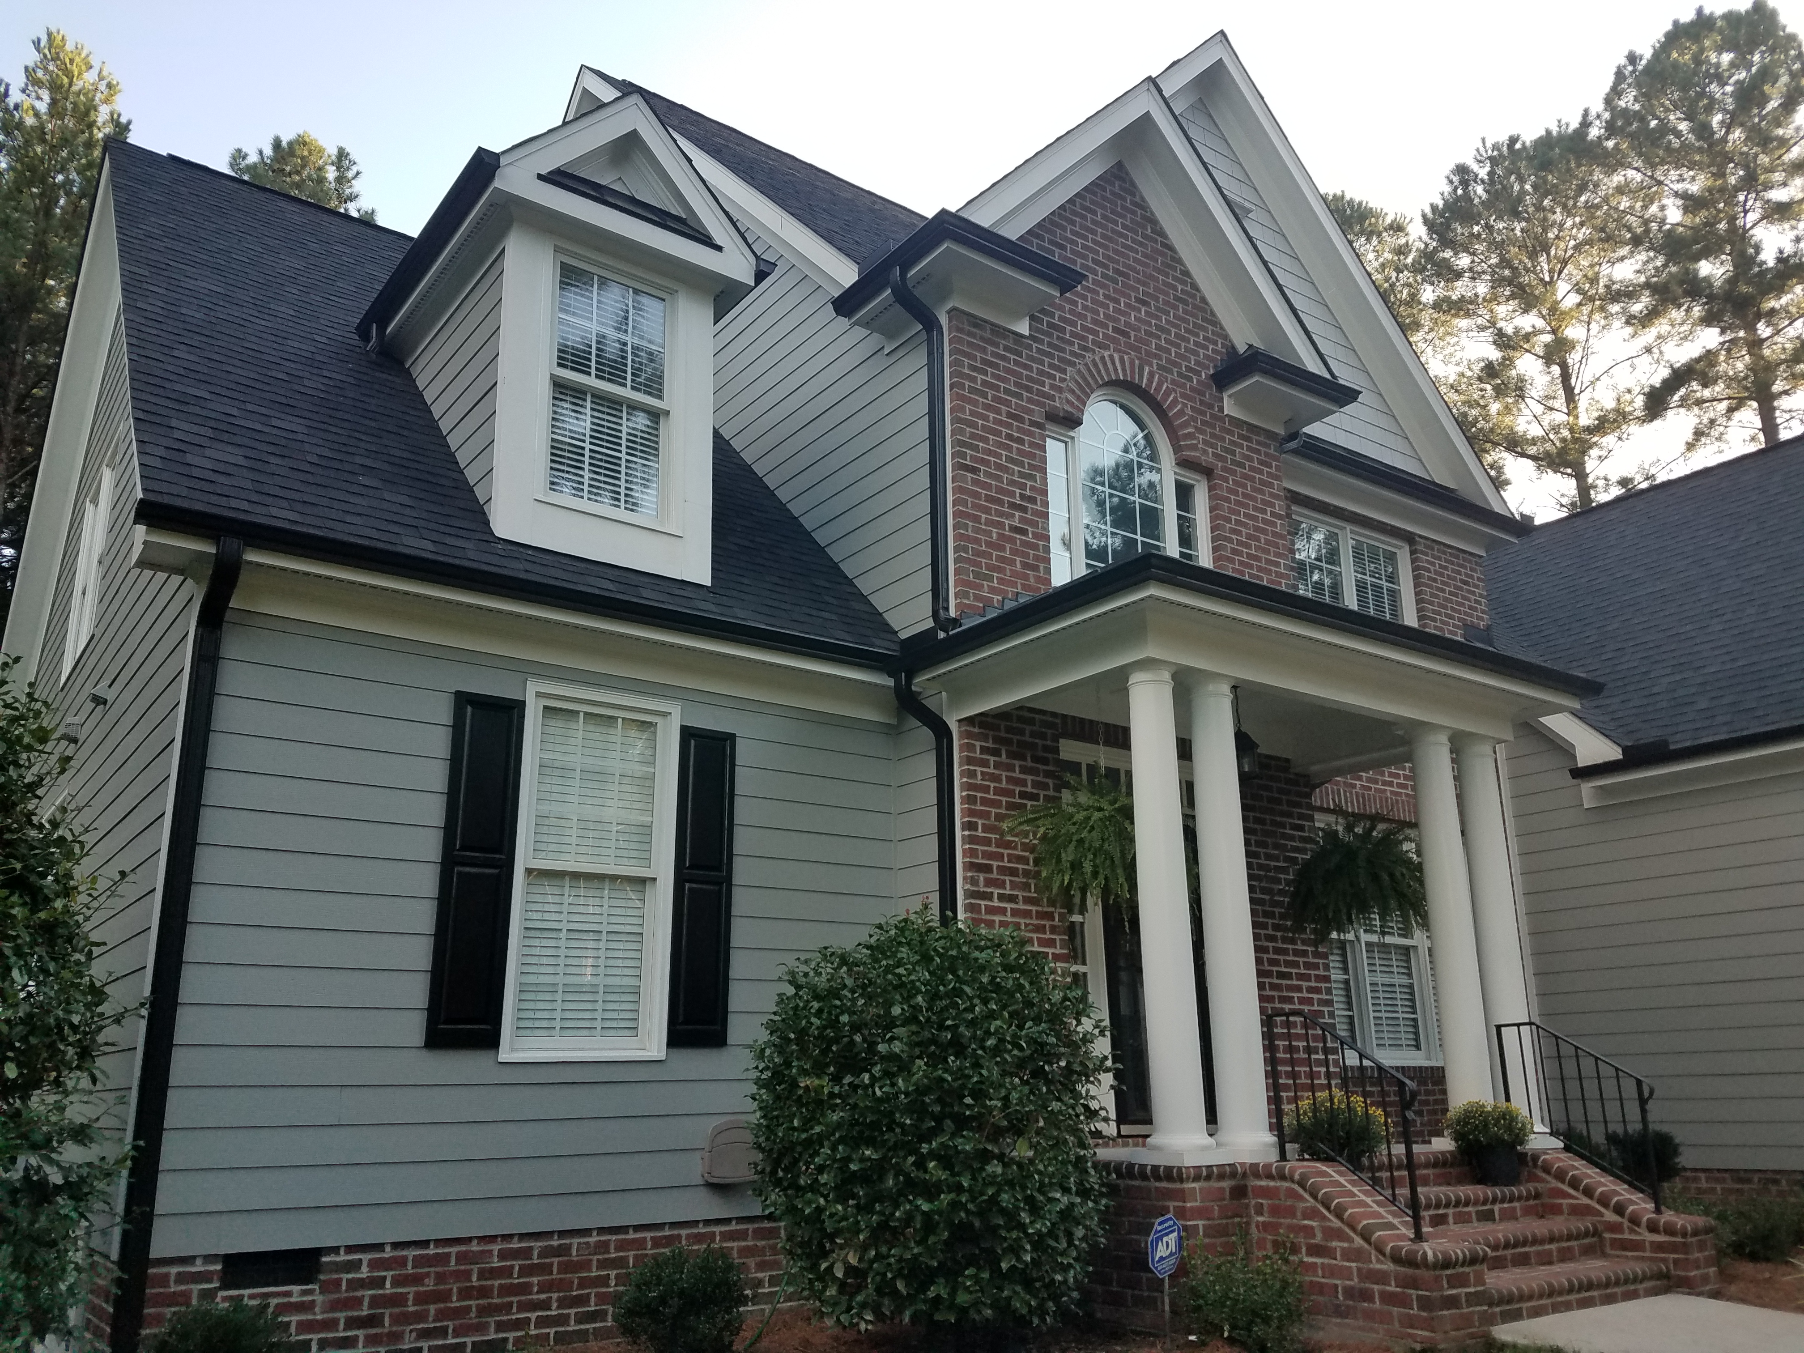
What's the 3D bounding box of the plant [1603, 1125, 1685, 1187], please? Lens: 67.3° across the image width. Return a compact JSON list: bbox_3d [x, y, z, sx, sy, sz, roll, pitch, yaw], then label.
[{"bbox_3d":[5.781,3.771,10.564,0.560,0.540,0.560,11,-20,-35],"label":"plant"}]

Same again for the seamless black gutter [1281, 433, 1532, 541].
[{"bbox_3d":[4.697,-1.720,12.445,3.960,0.170,0.150,11,-20,-35],"label":"seamless black gutter"}]

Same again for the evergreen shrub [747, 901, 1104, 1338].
[{"bbox_3d":[0.139,2.093,6.435,1.640,1.900,1.640,-1,-17,0],"label":"evergreen shrub"}]

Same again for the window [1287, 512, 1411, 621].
[{"bbox_3d":[4.098,-0.598,12.117,1.880,1.650,0.120,11,-20,-35],"label":"window"}]

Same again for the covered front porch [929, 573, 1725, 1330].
[{"bbox_3d":[2.472,1.389,7.884,4.178,4.000,2.406,11,-20,-35],"label":"covered front porch"}]

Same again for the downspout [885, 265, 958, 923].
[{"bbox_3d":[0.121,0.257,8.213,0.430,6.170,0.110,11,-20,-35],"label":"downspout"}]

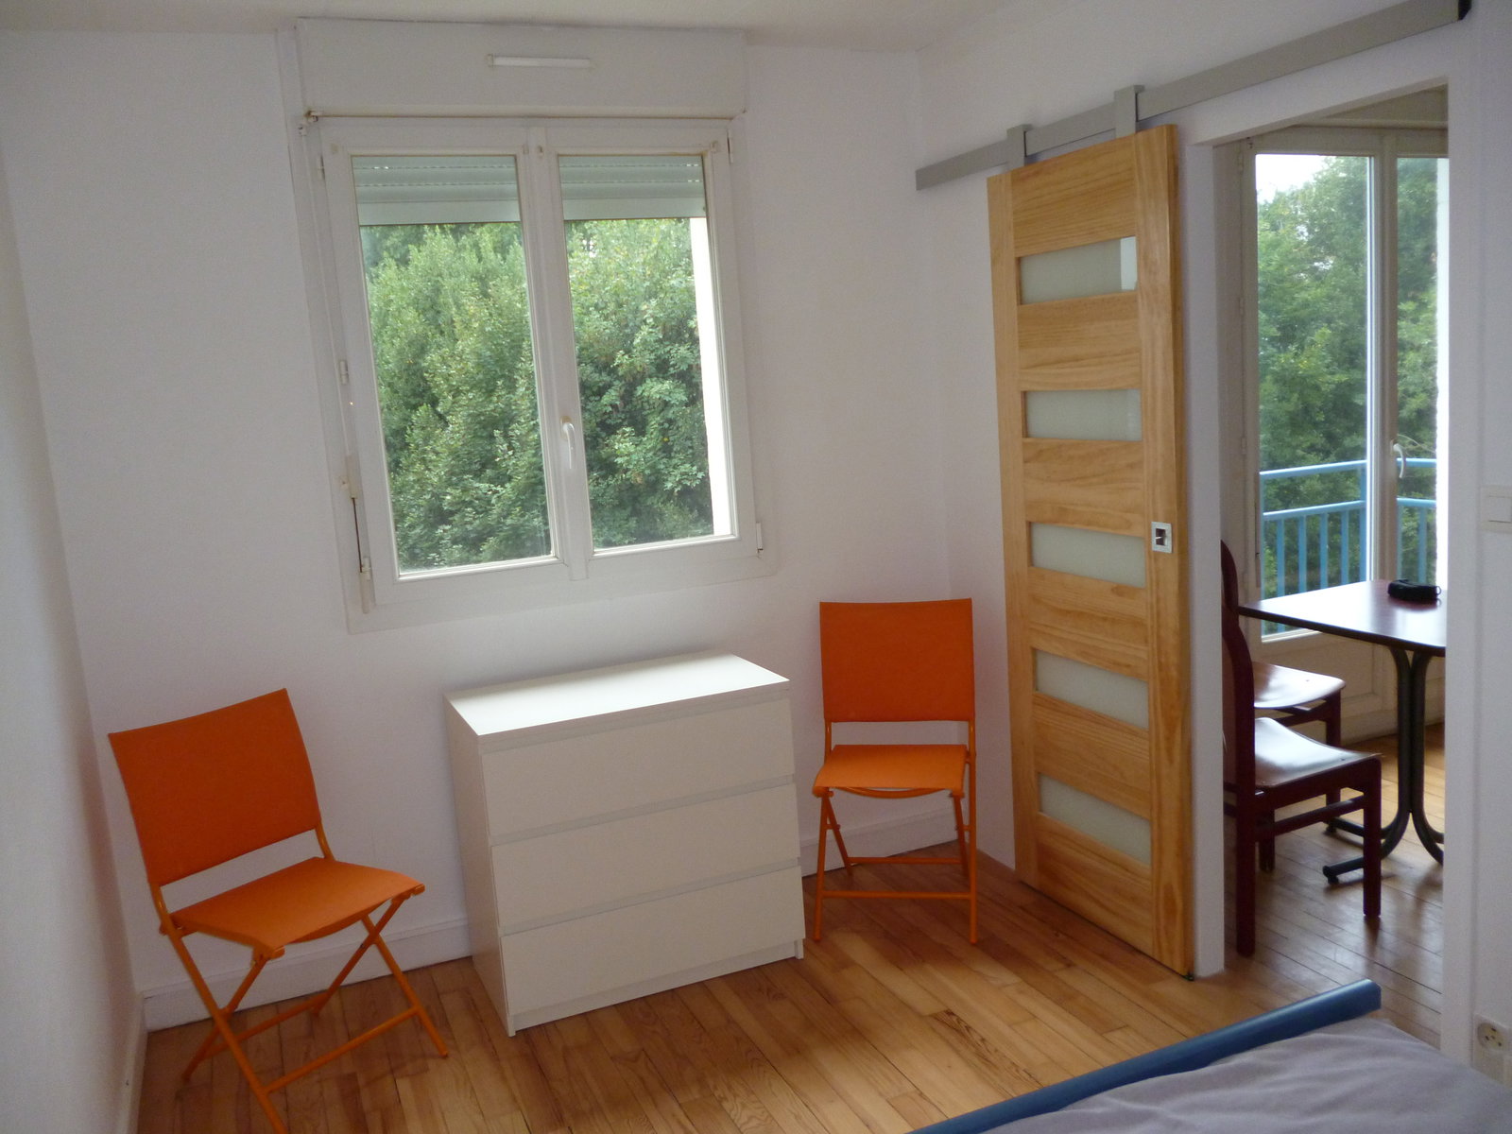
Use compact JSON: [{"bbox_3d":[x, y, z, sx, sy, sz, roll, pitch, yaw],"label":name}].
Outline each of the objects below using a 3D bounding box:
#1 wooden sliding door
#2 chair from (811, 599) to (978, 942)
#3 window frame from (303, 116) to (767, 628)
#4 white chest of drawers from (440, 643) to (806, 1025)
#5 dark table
[{"bbox_3d":[0.880,-0.027,3.237,0.042,2.050,0.710,-8,9,-23],"label":"wooden sliding door"},{"bbox_3d":[0.401,0.573,3.540,0.455,0.870,0.520,-2,9,13],"label":"chair"},{"bbox_3d":[-0.566,-0.569,3.418,1.190,1.310,0.100,-8,9,-21],"label":"window frame"},{"bbox_3d":[-0.356,0.707,3.339,0.800,0.778,0.478,-8,9,-22],"label":"white chest of drawers"},{"bbox_3d":[1.937,0.504,3.608,0.640,0.760,0.790,-8,9,-21],"label":"dark table"}]

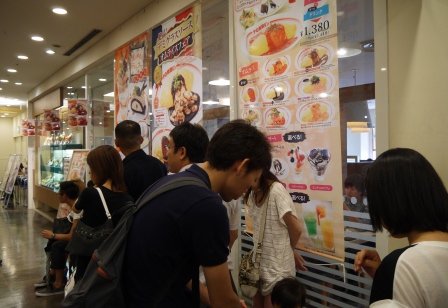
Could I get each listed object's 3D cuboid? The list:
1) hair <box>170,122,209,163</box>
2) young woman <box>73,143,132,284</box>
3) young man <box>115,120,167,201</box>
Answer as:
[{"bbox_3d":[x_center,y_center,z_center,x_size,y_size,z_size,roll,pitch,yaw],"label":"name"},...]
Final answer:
[{"bbox_3d":[-0.164,-0.045,1.710,0.195,0.195,0.175,-1,0,30],"label":"hair"},{"bbox_3d":[-0.670,0.715,2.060,0.420,1.550,0.300,-1,0,-29],"label":"young woman"},{"bbox_3d":[-0.605,0.640,2.400,0.480,1.700,0.300,-1,0,-16],"label":"young man"}]

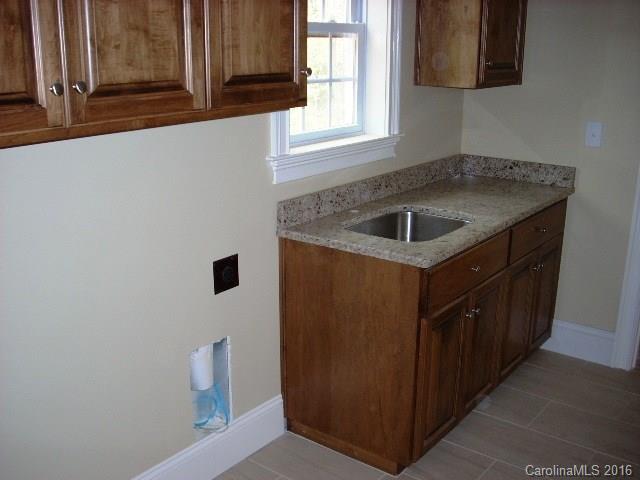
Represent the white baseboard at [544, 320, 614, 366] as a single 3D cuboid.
[{"bbox_3d":[1.362,0.535,3.627,0.372,0.181,0.018,12,19,35],"label":"white baseboard"}]

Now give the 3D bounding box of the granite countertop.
[{"bbox_3d":[0.566,-0.190,3.050,0.641,0.134,1.560,12,19,35],"label":"granite countertop"}]

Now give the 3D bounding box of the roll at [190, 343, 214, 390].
[{"bbox_3d":[-0.432,0.447,2.477,0.090,0.172,0.090,0,16,0],"label":"roll"}]

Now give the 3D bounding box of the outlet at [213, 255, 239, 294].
[{"bbox_3d":[-0.337,0.123,2.445,0.010,0.120,0.123,12,19,35],"label":"outlet"}]

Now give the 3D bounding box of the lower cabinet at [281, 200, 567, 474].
[{"bbox_3d":[0.563,0.286,3.207,0.617,0.866,1.522,12,19,35],"label":"lower cabinet"}]

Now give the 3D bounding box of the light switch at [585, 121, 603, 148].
[{"bbox_3d":[1.307,-0.502,3.270,0.073,0.117,0.012,12,20,36],"label":"light switch"}]

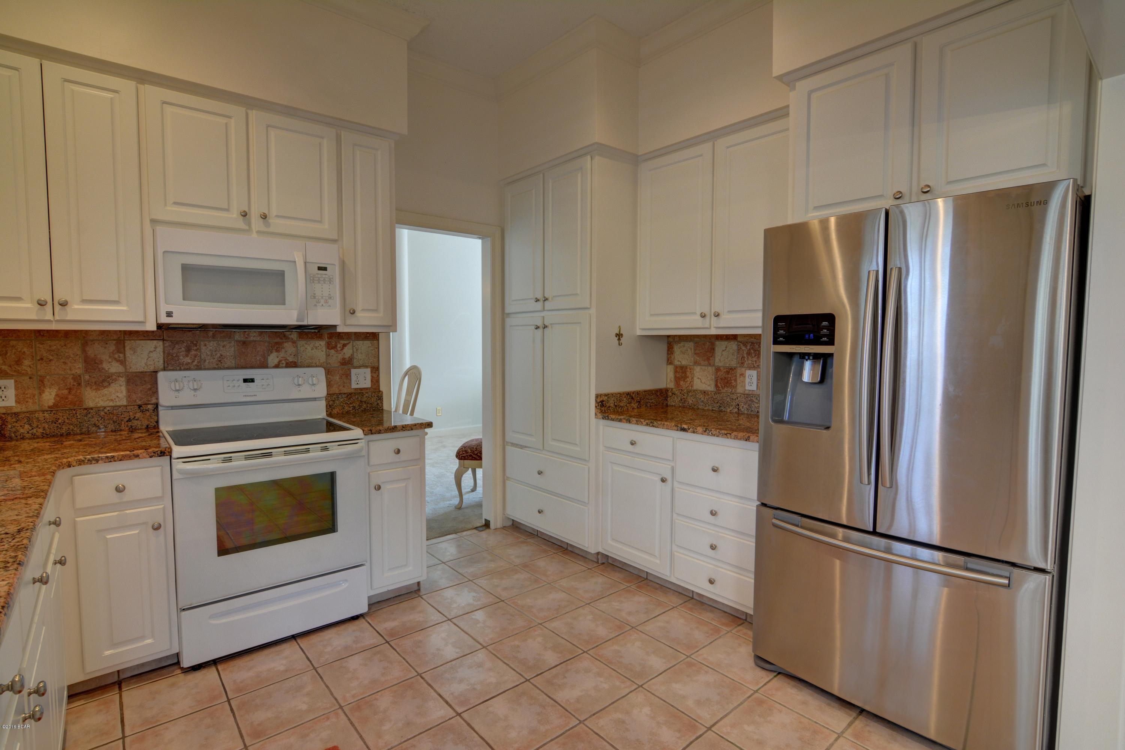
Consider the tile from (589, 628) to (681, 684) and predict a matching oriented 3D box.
[{"bbox_3d":[0.326,1.226,2.185,0.302,0.010,0.302,-2,4,-40],"label":"tile"}]

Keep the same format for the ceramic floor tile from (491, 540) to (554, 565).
[{"bbox_3d":[-0.270,1.173,3.299,0.305,0.012,0.305,-3,4,-41],"label":"ceramic floor tile"}]

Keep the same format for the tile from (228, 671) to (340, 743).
[{"bbox_3d":[-1.059,1.258,1.904,0.300,0.012,0.300,-3,5,-40],"label":"tile"}]

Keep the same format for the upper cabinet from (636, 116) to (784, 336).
[{"bbox_3d":[0.951,-0.773,2.913,0.340,1.085,1.042,-4,5,-43],"label":"upper cabinet"}]

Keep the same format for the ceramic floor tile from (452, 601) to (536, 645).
[{"bbox_3d":[-0.331,1.212,2.442,0.302,0.010,0.302,-3,5,-41],"label":"ceramic floor tile"}]

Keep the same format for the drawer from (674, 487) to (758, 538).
[{"bbox_3d":[0.917,0.659,2.603,0.460,0.140,0.465,-3,4,-43],"label":"drawer"}]

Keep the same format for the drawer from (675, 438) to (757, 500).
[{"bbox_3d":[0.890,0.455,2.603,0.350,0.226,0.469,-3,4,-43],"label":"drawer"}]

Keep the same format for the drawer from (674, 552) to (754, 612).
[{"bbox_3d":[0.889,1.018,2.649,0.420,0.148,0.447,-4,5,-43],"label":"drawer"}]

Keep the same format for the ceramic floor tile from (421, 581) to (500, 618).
[{"bbox_3d":[-0.542,1.197,2.671,0.302,0.010,0.302,-3,5,-41],"label":"ceramic floor tile"}]

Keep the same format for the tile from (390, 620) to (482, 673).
[{"bbox_3d":[-0.570,1.218,2.249,0.302,0.010,0.302,-2,4,-40],"label":"tile"}]

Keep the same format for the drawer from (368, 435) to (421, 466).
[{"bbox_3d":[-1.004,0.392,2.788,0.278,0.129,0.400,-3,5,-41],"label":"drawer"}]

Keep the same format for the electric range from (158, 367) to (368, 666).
[{"bbox_3d":[-1.480,0.592,2.491,0.751,1.213,0.707,-3,5,-41],"label":"electric range"}]

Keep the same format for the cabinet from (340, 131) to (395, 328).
[{"bbox_3d":[-1.186,-0.794,2.929,0.291,1.075,0.325,-3,5,-41],"label":"cabinet"}]

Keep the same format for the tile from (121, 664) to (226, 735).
[{"bbox_3d":[-1.486,1.233,1.913,0.302,0.010,0.302,-2,4,-40],"label":"tile"}]

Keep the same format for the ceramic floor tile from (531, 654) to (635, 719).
[{"bbox_3d":[0.084,1.236,1.996,0.302,0.010,0.302,-2,4,-41],"label":"ceramic floor tile"}]

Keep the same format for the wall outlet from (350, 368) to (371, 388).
[{"bbox_3d":[-1.225,0.021,3.040,0.115,0.114,0.010,-3,4,-41],"label":"wall outlet"}]

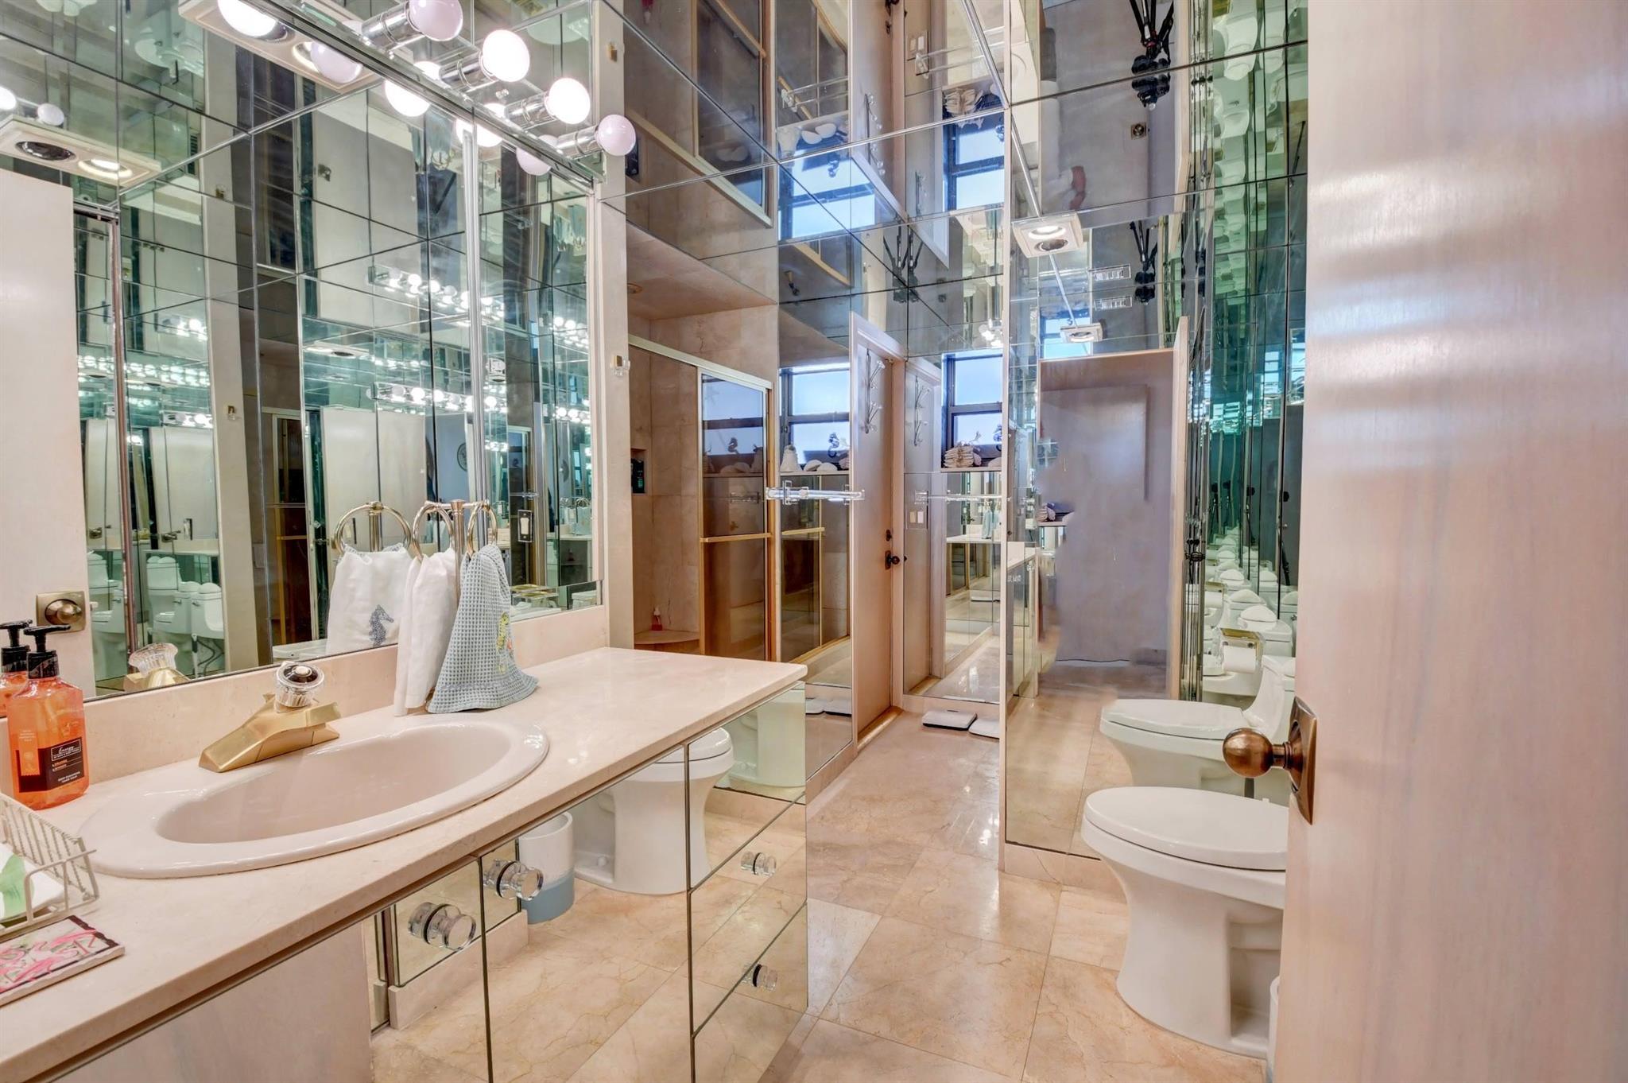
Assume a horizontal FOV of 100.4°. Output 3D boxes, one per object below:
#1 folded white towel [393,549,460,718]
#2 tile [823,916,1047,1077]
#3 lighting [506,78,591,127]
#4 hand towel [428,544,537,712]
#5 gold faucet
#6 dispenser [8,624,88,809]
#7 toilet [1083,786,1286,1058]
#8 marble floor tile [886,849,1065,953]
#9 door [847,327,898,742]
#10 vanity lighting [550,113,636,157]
[{"bbox_3d":[-0.624,0.145,1.107,0.055,0.255,0.140,-1,3,-6],"label":"folded white towel"},{"bbox_3d":[0.317,1.109,1.685,0.460,0.012,0.440,1,3,24],"label":"tile"},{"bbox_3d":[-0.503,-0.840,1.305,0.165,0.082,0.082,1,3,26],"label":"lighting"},{"bbox_3d":[-0.546,0.142,1.139,0.110,0.262,0.175,-1,3,-6],"label":"hand towel"},{"bbox_3d":[-0.639,0.207,0.840,0.160,0.125,0.147,1,3,26],"label":"gold faucet"},{"bbox_3d":[-0.833,0.192,0.739,0.055,0.197,0.065,-1,3,-5],"label":"dispenser"},{"bbox_3d":[1.002,0.760,1.543,0.730,0.690,0.390,1,3,26],"label":"toilet"},{"bbox_3d":[0.506,1.087,2.081,0.455,0.012,0.445,1,3,24],"label":"marble floor tile"},{"bbox_3d":[0.293,-0.038,3.649,0.050,2.060,0.720,1,3,26],"label":"door"},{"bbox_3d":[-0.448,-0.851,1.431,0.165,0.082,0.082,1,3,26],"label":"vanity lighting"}]

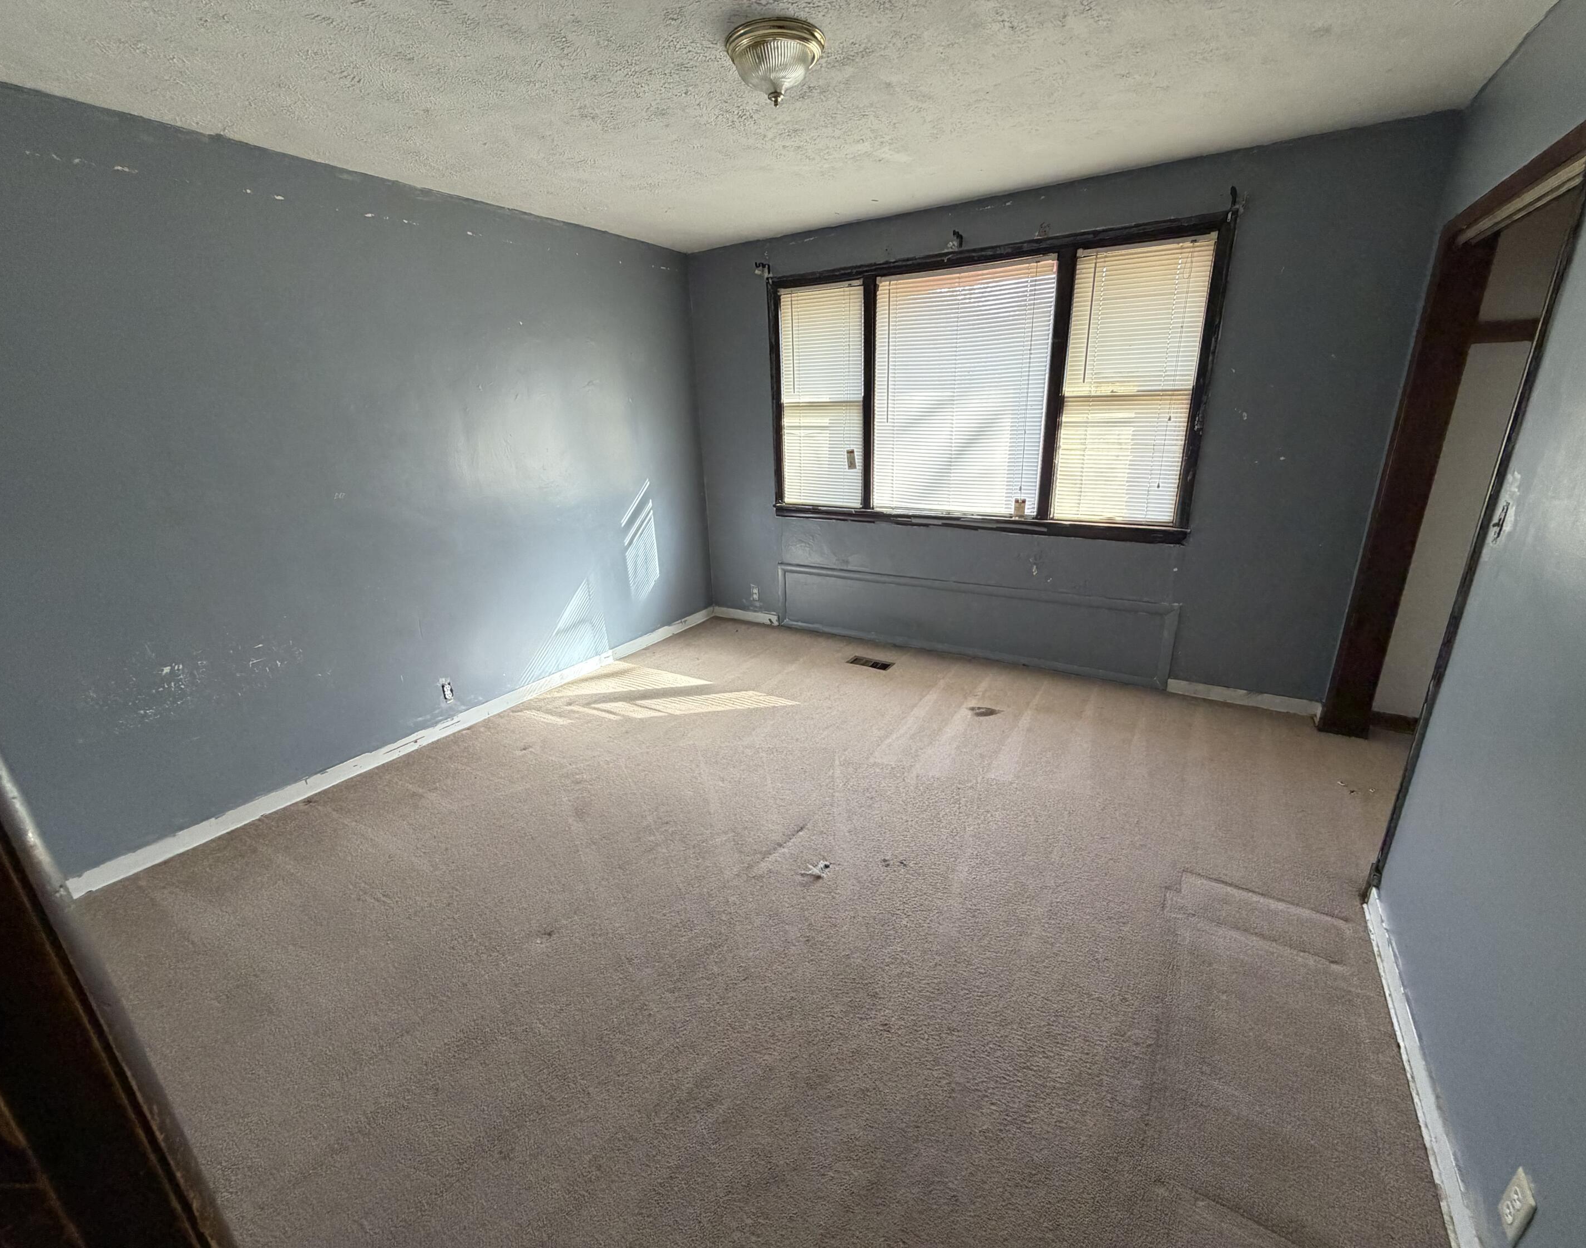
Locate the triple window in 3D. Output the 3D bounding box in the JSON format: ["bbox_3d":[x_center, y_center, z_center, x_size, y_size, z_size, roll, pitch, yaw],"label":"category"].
[{"bbox_3d":[0.899,-1.236,3.688,2.389,1.435,0.079,9,21,30],"label":"triple window"}]

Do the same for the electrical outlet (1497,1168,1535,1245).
[{"bbox_3d":[1.169,0.945,1.087,0.008,0.116,0.070,9,21,30],"label":"electrical outlet"}]

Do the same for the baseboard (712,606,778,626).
[{"bbox_3d":[-0.355,-0.062,4.900,0.579,0.076,0.017,9,21,30],"label":"baseboard"}]

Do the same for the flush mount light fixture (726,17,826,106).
[{"bbox_3d":[-0.045,-1.503,1.846,0.269,0.141,0.269,-2,18,1],"label":"flush mount light fixture"}]

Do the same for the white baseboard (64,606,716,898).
[{"bbox_3d":[-1.526,0.408,3.612,0.017,0.073,3.564,9,21,30],"label":"white baseboard"}]

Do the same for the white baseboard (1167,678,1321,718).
[{"bbox_3d":[2.240,0.364,3.371,0.640,0.076,0.017,9,21,30],"label":"white baseboard"}]

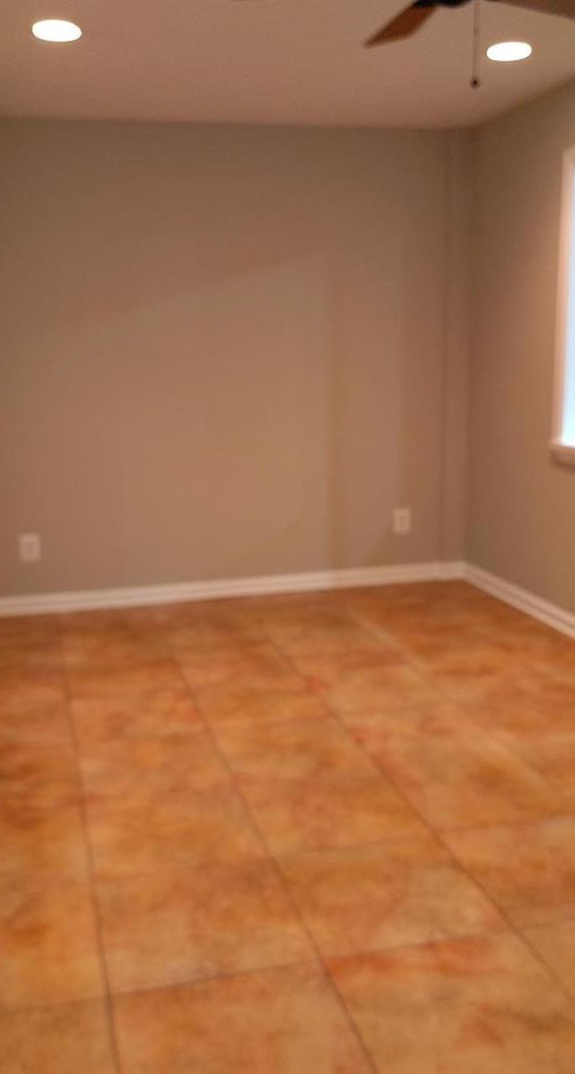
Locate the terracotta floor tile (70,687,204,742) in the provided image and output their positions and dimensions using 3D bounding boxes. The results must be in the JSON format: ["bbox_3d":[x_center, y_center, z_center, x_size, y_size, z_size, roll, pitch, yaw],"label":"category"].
[{"bbox_3d":[-0.548,0.649,3.614,0.455,0.010,0.455,-3,11,-14],"label":"terracotta floor tile"}]

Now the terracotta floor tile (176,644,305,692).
[{"bbox_3d":[-0.220,0.540,4.160,0.455,0.010,0.455,-3,11,-14],"label":"terracotta floor tile"}]

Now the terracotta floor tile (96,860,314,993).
[{"bbox_3d":[-0.203,0.897,2.314,0.453,0.012,0.453,-4,11,-14],"label":"terracotta floor tile"}]

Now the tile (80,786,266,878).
[{"bbox_3d":[-0.318,0.814,2.748,0.453,0.012,0.453,-4,11,-14],"label":"tile"}]

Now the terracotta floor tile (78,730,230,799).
[{"bbox_3d":[-0.432,0.730,3.183,0.453,0.012,0.453,-4,11,-14],"label":"terracotta floor tile"}]

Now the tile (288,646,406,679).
[{"bbox_3d":[0.236,0.517,4.232,0.453,0.012,0.453,-4,11,-14],"label":"tile"}]

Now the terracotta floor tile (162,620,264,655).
[{"bbox_3d":[-0.335,0.458,4.595,0.455,0.010,0.455,-3,11,-14],"label":"terracotta floor tile"}]

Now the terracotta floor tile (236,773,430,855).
[{"bbox_3d":[0.124,0.786,2.856,0.455,0.010,0.455,-3,11,-14],"label":"terracotta floor tile"}]

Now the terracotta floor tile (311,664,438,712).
[{"bbox_3d":[0.337,0.596,3.838,0.455,0.010,0.455,-3,11,-14],"label":"terracotta floor tile"}]

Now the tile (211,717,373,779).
[{"bbox_3d":[0.009,0.704,3.291,0.455,0.010,0.455,-3,11,-14],"label":"tile"}]

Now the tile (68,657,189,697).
[{"bbox_3d":[-0.663,0.567,4.049,0.455,0.010,0.455,-3,11,-14],"label":"tile"}]

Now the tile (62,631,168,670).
[{"bbox_3d":[-0.762,0.490,4.435,0.453,0.012,0.453,-4,11,-14],"label":"tile"}]

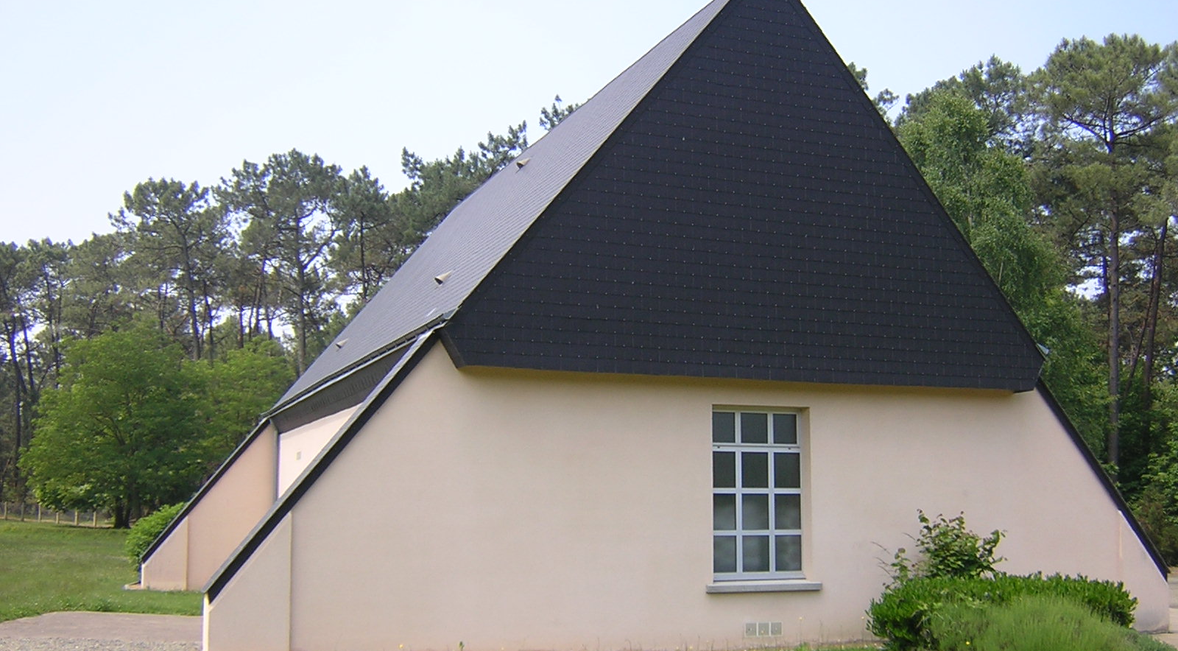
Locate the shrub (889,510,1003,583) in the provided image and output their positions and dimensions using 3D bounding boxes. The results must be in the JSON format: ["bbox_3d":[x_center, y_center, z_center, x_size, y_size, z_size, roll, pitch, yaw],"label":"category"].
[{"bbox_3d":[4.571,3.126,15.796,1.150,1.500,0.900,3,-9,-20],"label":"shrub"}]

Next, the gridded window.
[{"bbox_3d":[2.155,2.209,15.896,1.380,2.160,0.130,3,-9,-20],"label":"gridded window"}]

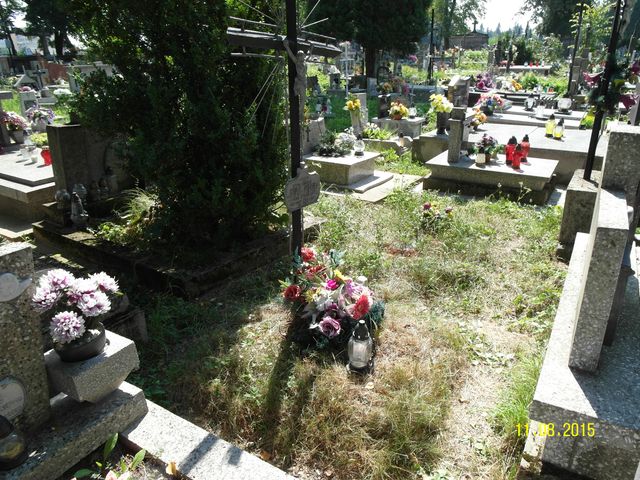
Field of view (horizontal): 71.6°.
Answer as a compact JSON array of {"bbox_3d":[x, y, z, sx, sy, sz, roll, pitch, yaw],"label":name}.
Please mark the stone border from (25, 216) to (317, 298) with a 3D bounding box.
[{"bbox_3d":[-1.221,-0.090,3.816,2.000,0.170,1.430,12,25,29],"label":"stone border"}]

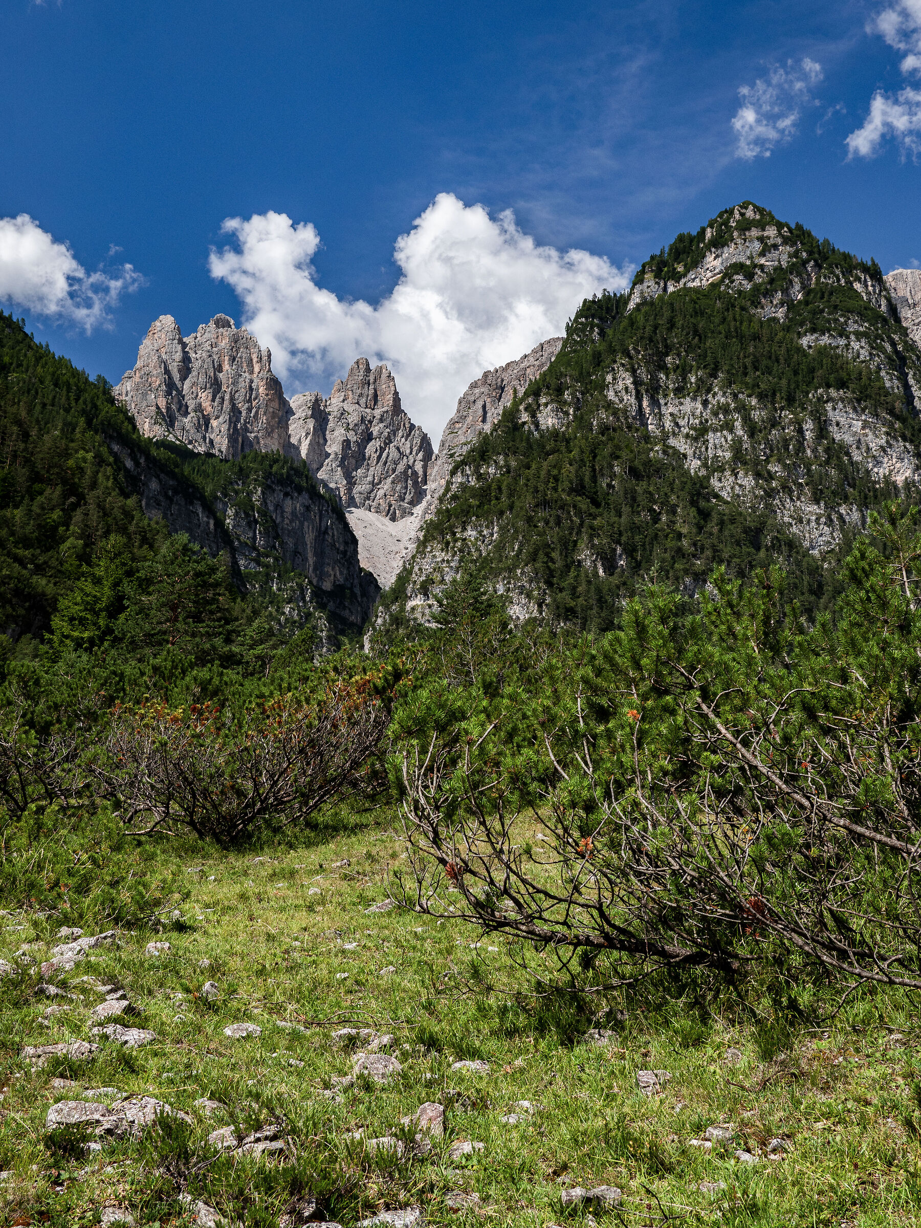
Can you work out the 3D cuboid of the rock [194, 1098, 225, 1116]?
[{"bbox_3d":[-0.891,1.751,5.039,0.107,0.048,0.082,1,-3,-10],"label":"rock"}]

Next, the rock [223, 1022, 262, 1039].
[{"bbox_3d":[-0.958,1.830,6.231,0.168,0.058,0.135,0,-3,0],"label":"rock"}]

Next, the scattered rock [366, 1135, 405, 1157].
[{"bbox_3d":[-0.249,1.761,4.694,0.127,0.058,0.095,0,-3,0],"label":"scattered rock"}]

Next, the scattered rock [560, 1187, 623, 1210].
[{"bbox_3d":[0.388,1.725,4.189,0.180,0.055,0.101,0,-3,5],"label":"scattered rock"}]

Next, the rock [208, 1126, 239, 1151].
[{"bbox_3d":[-0.794,1.758,4.758,0.106,0.071,0.090,0,-3,0],"label":"rock"}]

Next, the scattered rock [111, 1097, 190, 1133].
[{"bbox_3d":[-1.070,1.731,4.906,0.280,0.087,0.194,1,-3,-12],"label":"scattered rock"}]

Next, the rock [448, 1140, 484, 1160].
[{"bbox_3d":[0.017,1.738,4.599,0.116,0.044,0.089,0,-3,0],"label":"rock"}]

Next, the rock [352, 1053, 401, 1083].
[{"bbox_3d":[-0.326,1.782,5.567,0.195,0.100,0.156,0,-3,0],"label":"rock"}]

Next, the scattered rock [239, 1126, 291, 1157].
[{"bbox_3d":[-0.650,1.748,4.705,0.165,0.090,0.124,0,-3,0],"label":"scattered rock"}]

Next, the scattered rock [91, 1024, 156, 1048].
[{"bbox_3d":[-1.418,1.775,5.966,0.269,0.082,0.178,1,-3,-13],"label":"scattered rock"}]

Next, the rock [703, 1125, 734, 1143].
[{"bbox_3d":[0.877,1.767,4.822,0.101,0.057,0.081,0,-3,0],"label":"rock"}]

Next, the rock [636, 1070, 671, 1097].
[{"bbox_3d":[0.717,1.744,5.279,0.129,0.081,0.099,0,-3,8],"label":"rock"}]

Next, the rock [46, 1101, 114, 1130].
[{"bbox_3d":[-1.321,1.740,4.926,0.229,0.070,0.151,1,-3,-15],"label":"rock"}]

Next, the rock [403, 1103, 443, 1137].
[{"bbox_3d":[-0.131,1.749,4.904,0.146,0.106,0.110,0,-3,0],"label":"rock"}]

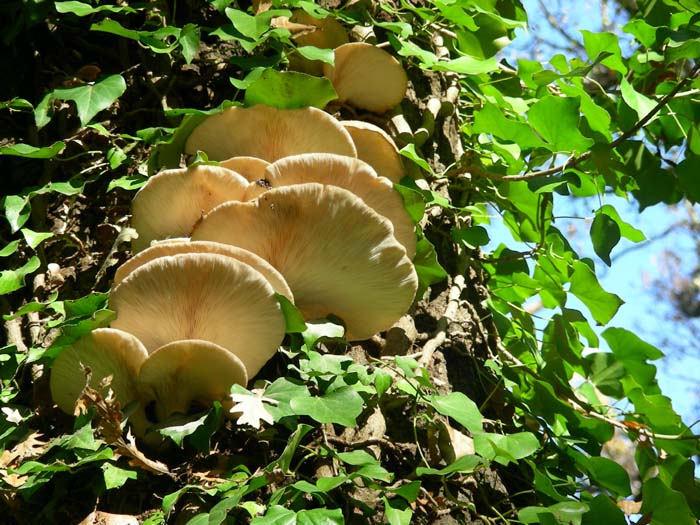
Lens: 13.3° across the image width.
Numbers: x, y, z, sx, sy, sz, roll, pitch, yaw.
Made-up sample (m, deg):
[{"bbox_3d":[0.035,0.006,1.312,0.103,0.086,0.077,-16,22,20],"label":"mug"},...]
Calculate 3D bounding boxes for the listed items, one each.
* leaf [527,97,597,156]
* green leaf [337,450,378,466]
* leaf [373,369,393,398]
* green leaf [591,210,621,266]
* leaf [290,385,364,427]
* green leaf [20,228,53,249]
[{"bbox_3d":[0.200,-0.130,2.840,0.064,0.056,0.014,0,-12,0],"label":"leaf"},{"bbox_3d":[0.006,0.162,2.470,0.035,0.023,0.007,0,-51,-9],"label":"green leaf"},{"bbox_3d":[0.027,0.100,2.480,0.017,0.026,0.005,0,-20,0],"label":"leaf"},{"bbox_3d":[0.239,-0.022,2.800,0.031,0.053,0.012,-1,-20,21],"label":"green leaf"},{"bbox_3d":[-0.018,0.117,2.460,0.061,0.043,0.011,-6,-40,-9],"label":"leaf"},{"bbox_3d":[-0.263,-0.020,2.510,0.027,0.013,0.020,0,-25,0],"label":"green leaf"}]

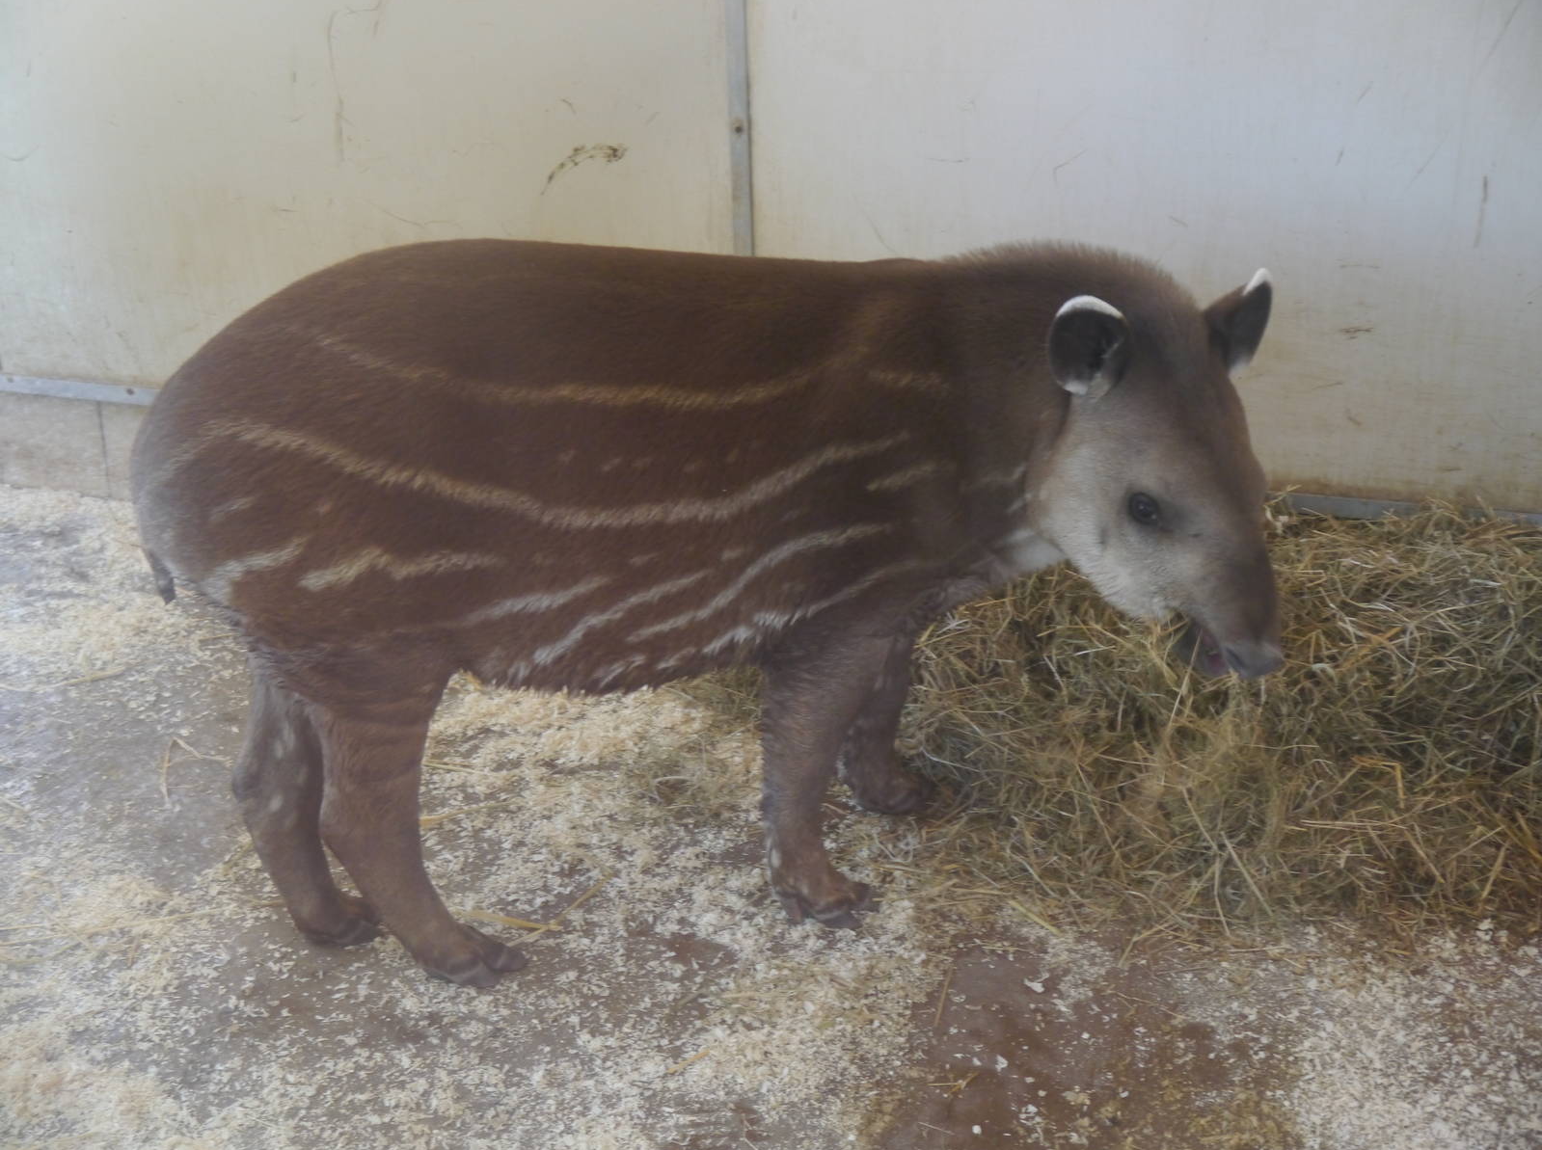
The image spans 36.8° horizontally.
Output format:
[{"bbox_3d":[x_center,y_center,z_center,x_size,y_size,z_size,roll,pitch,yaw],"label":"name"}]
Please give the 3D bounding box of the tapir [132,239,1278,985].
[{"bbox_3d":[-0.039,0.009,2.121,1.045,0.635,0.355,-8,21,-16],"label":"tapir"}]

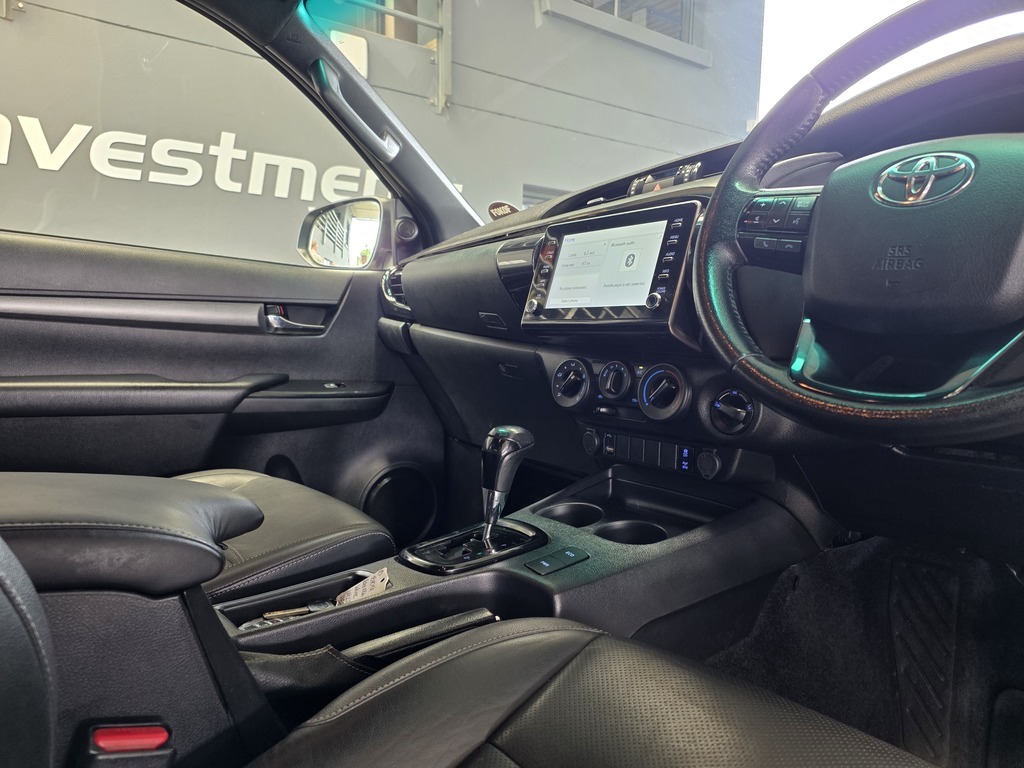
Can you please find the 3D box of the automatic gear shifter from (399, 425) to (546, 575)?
[{"bbox_3d":[-0.038,0.122,0.762,0.164,0.146,0.090,-3,5,-40],"label":"automatic gear shifter"}]

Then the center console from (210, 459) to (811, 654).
[{"bbox_3d":[0.027,0.221,0.750,0.664,0.170,0.262,-3,5,-40],"label":"center console"}]

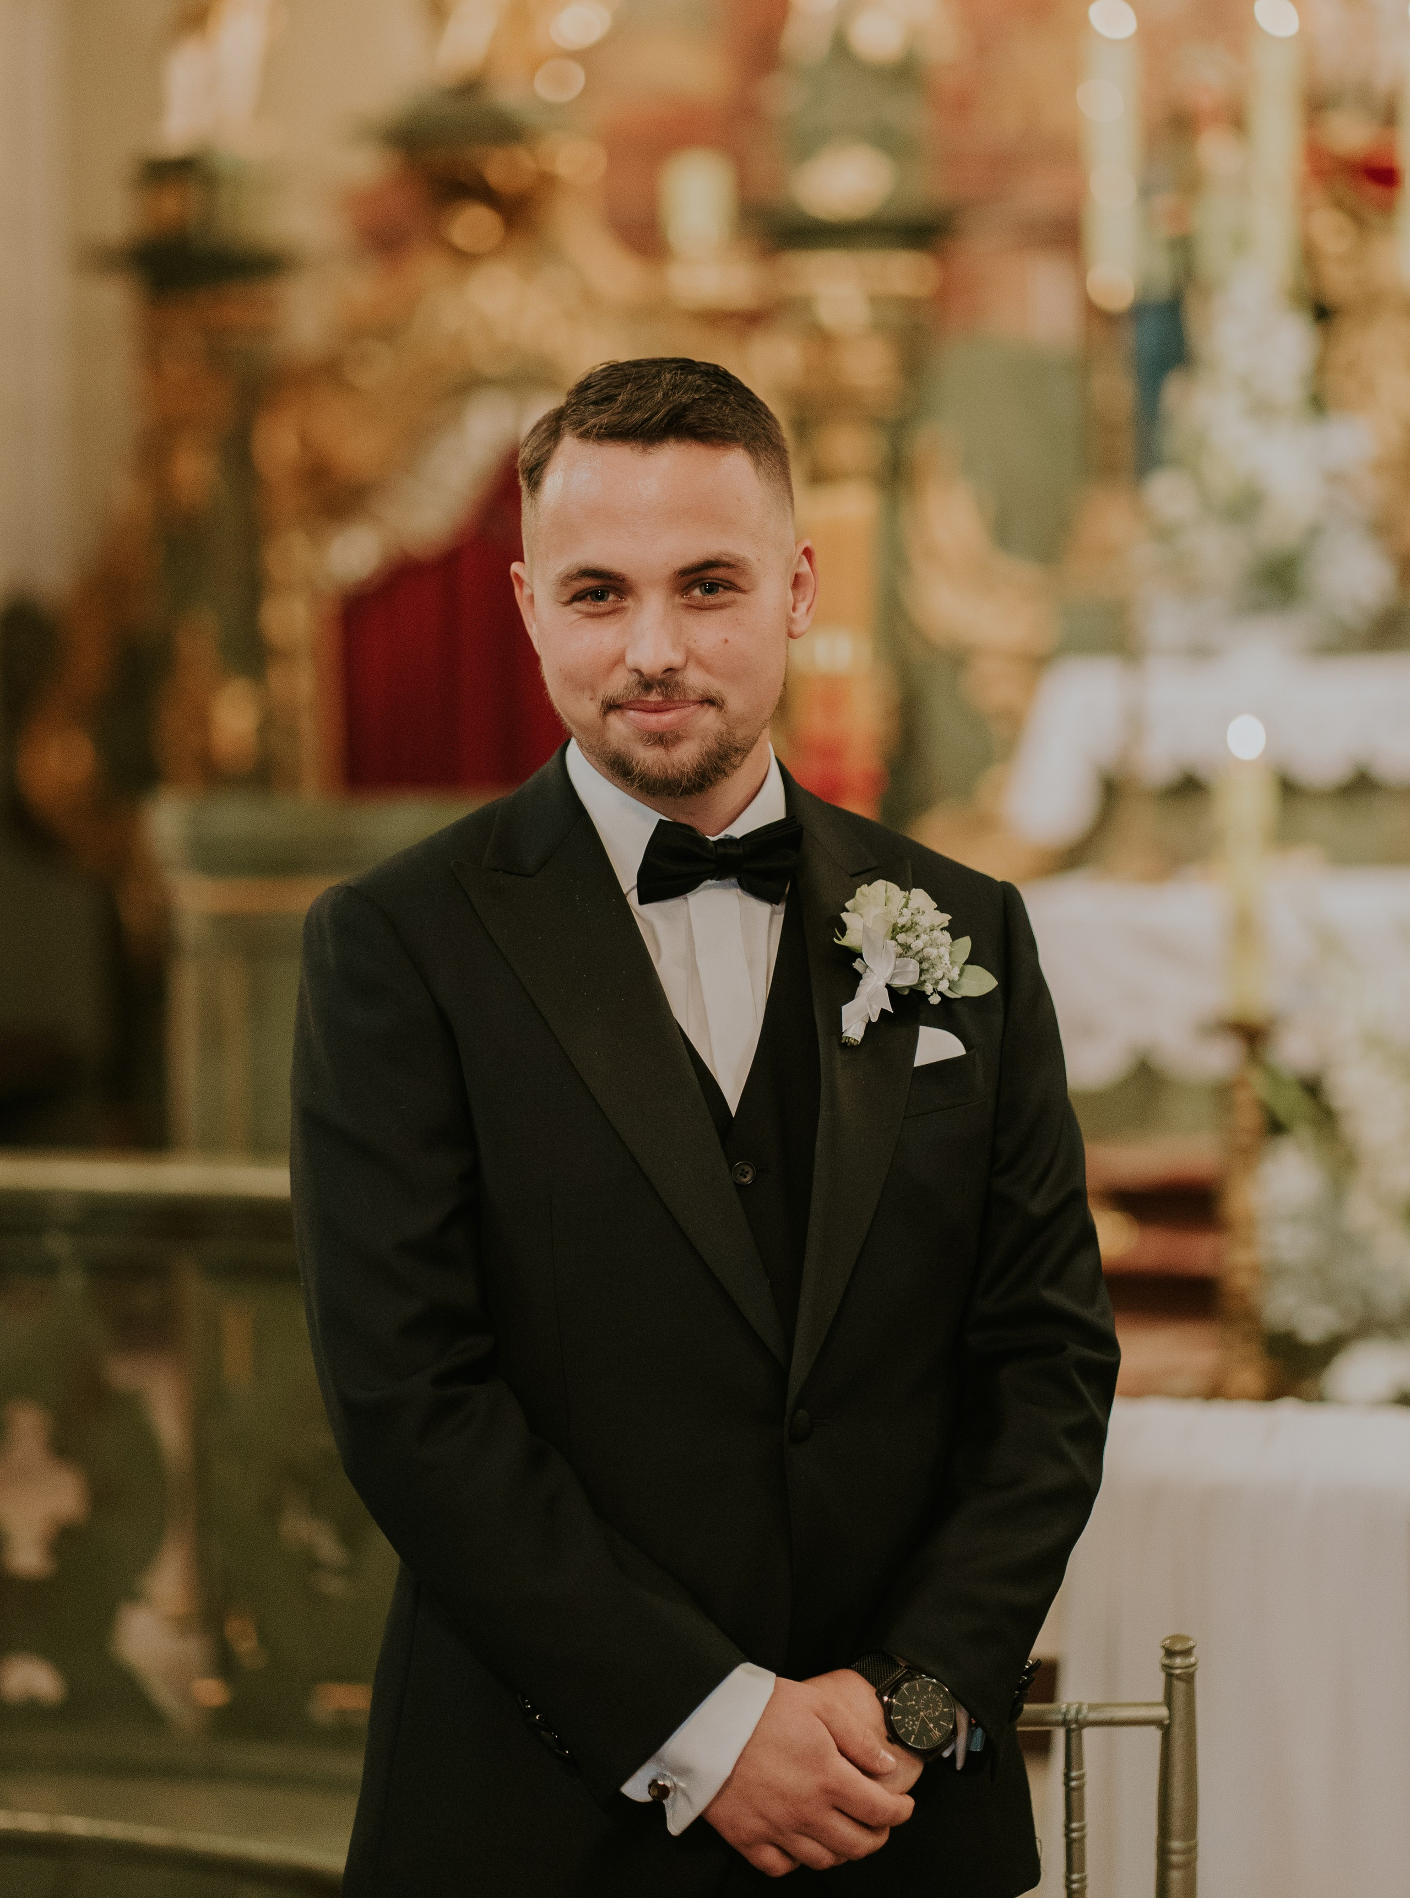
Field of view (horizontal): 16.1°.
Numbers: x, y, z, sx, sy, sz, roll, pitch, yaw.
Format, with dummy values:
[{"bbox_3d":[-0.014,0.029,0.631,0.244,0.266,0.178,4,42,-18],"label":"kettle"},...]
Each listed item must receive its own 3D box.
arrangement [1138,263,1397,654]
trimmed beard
[{"bbox_3d":[0.879,-0.767,7.800,0.410,0.610,0.360,0,2,0],"label":"arrangement"},{"bbox_3d":[-0.020,-0.124,2.930,0.110,0.072,0.075,-4,4,4],"label":"trimmed beard"}]

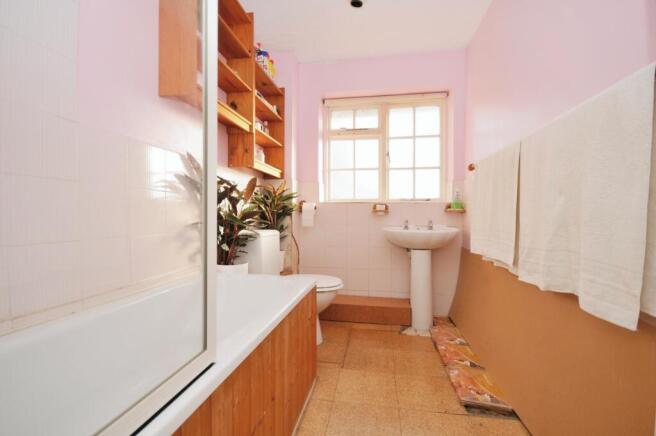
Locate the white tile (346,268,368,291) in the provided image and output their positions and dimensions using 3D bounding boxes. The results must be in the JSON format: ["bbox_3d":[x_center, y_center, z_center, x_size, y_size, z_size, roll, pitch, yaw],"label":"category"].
[{"bbox_3d":[0.275,0.568,2.529,0.205,0.204,0.012,1,1,10],"label":"white tile"}]

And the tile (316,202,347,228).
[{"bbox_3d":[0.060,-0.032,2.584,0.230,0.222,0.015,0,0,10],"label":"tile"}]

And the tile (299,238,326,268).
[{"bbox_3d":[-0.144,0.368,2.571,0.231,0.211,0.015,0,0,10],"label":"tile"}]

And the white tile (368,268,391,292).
[{"bbox_3d":[0.472,0.565,2.466,0.199,0.203,0.015,0,0,10],"label":"white tile"}]

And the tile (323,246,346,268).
[{"bbox_3d":[0.073,0.368,2.533,0.206,0.199,0.015,0,0,10],"label":"tile"}]

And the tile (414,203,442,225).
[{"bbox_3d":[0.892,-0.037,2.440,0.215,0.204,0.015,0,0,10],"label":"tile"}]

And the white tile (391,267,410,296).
[{"bbox_3d":[0.661,0.562,2.433,0.185,0.209,0.015,0,0,10],"label":"white tile"}]

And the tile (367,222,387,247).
[{"bbox_3d":[0.473,0.170,2.513,0.205,0.200,0.015,0,0,10],"label":"tile"}]

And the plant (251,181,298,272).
[{"bbox_3d":[-0.453,0.072,2.310,0.390,0.760,0.360,1,1,10],"label":"plant"}]

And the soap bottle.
[{"bbox_3d":[1.100,-0.152,2.338,0.085,0.162,0.060,0,0,10],"label":"soap bottle"}]

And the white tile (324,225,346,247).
[{"bbox_3d":[0.071,0.171,2.559,0.208,0.220,0.012,1,1,10],"label":"white tile"}]

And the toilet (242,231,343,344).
[{"bbox_3d":[-0.251,0.487,2.095,0.740,0.780,0.420,0,0,10],"label":"toilet"}]

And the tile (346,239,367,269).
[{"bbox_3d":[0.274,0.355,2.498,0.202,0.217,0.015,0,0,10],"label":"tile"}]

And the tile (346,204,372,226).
[{"bbox_3d":[0.274,-0.033,2.495,0.201,0.208,0.015,0,0,10],"label":"tile"}]

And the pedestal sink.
[{"bbox_3d":[0.757,0.468,2.231,0.580,0.830,0.460,0,0,10],"label":"pedestal sink"}]

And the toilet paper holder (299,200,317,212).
[{"bbox_3d":[-0.190,-0.106,2.571,0.170,0.115,0.110,0,0,10],"label":"toilet paper holder"}]

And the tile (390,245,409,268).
[{"bbox_3d":[0.657,0.357,2.461,0.183,0.212,0.012,1,1,10],"label":"tile"}]

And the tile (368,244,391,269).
[{"bbox_3d":[0.471,0.364,2.464,0.199,0.198,0.015,0,0,10],"label":"tile"}]

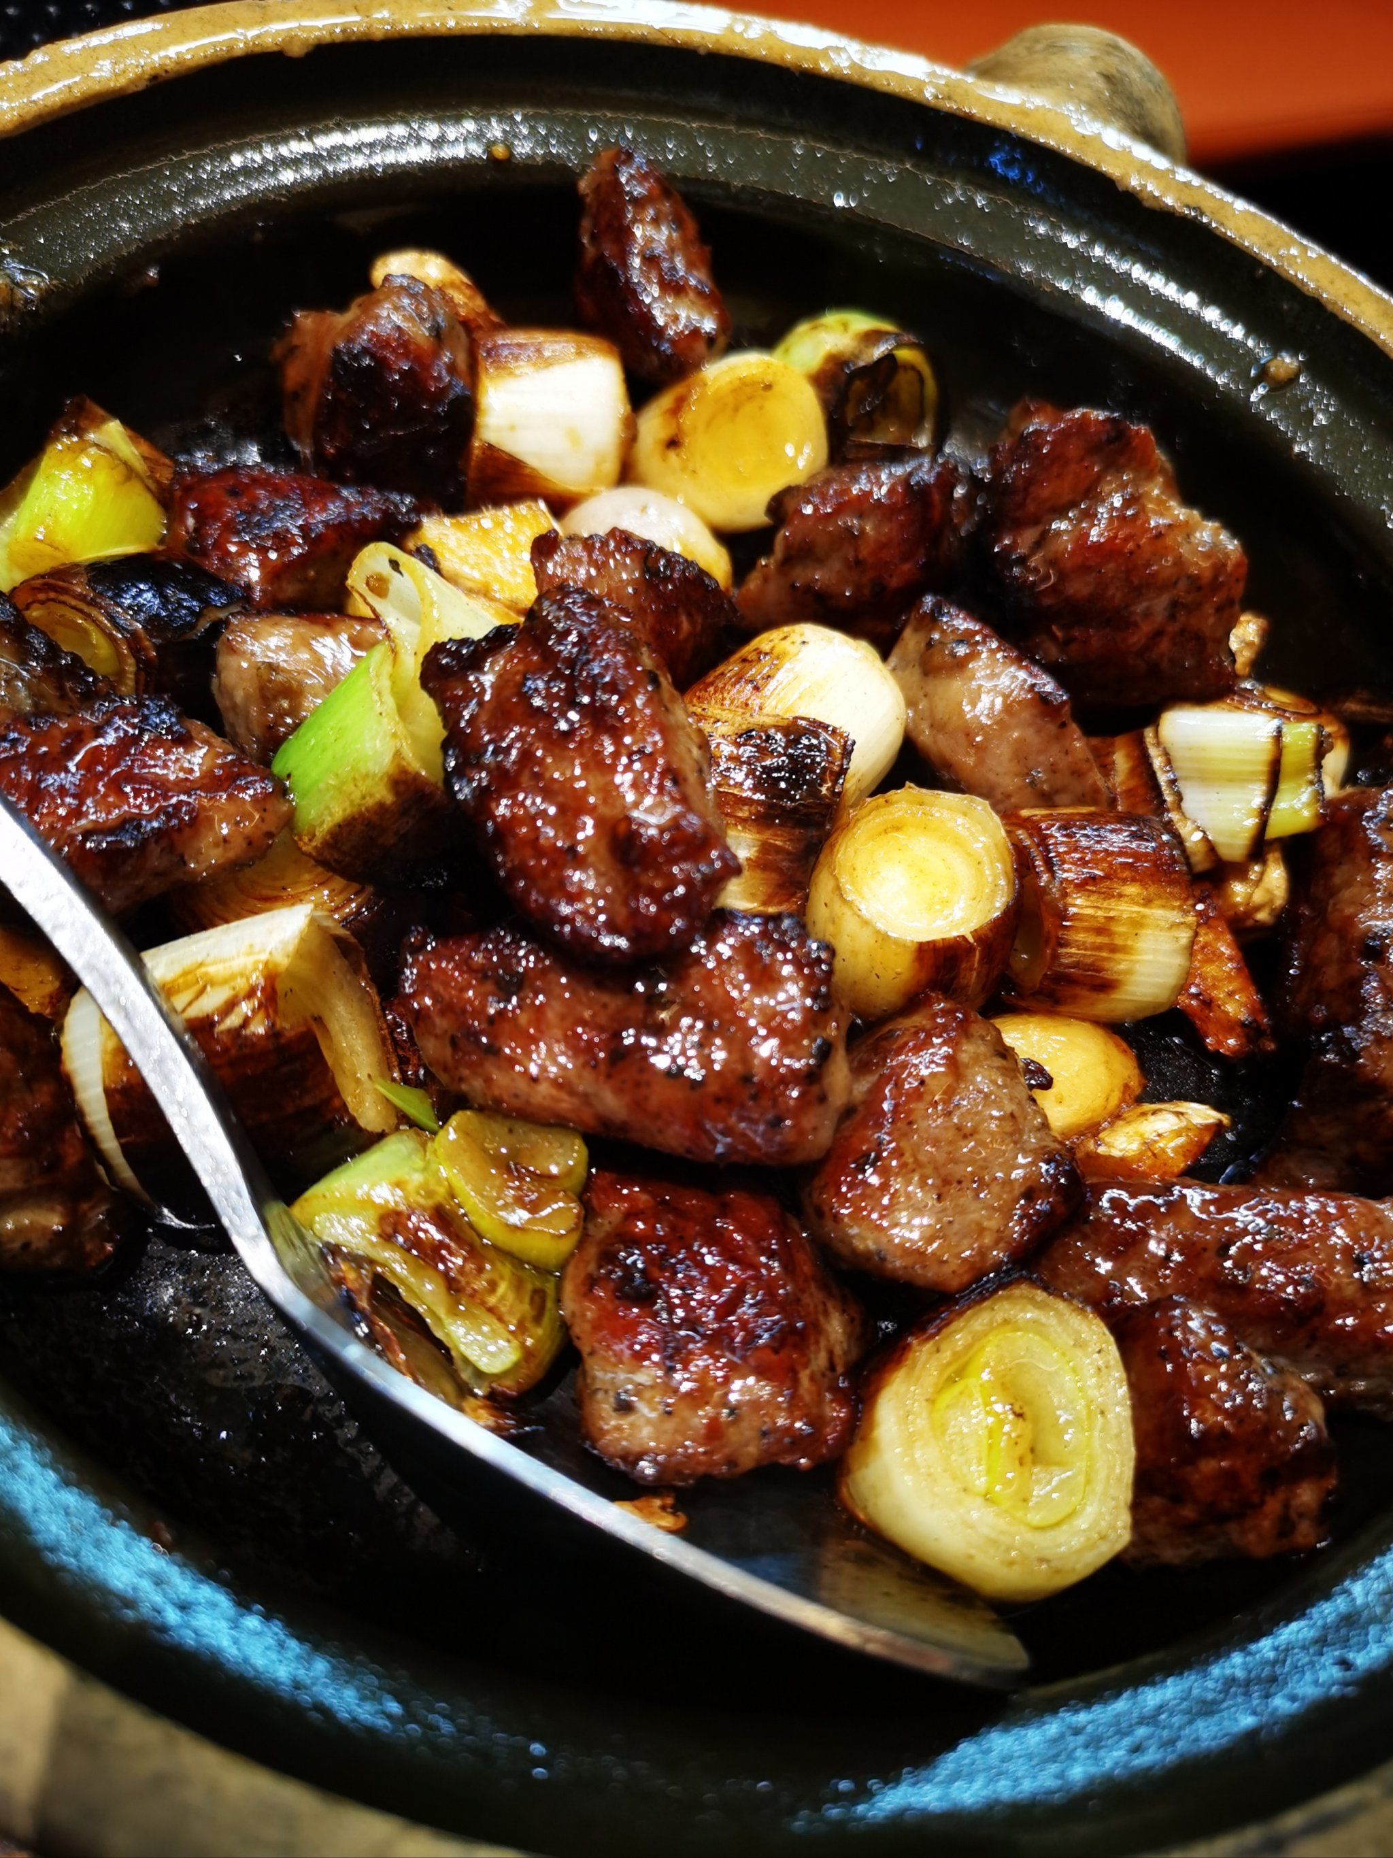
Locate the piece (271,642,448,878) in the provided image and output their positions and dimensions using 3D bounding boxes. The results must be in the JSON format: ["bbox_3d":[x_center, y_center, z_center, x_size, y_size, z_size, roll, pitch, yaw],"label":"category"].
[{"bbox_3d":[-0.046,-0.024,0.202,0.022,0.025,0.022,41,18,0],"label":"piece"}]

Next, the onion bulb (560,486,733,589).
[{"bbox_3d":[-0.008,-0.060,0.236,0.026,0.025,0.027,6,58,-10],"label":"onion bulb"}]

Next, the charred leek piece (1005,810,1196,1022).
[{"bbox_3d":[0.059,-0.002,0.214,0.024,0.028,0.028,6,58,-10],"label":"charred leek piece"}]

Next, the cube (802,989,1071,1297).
[{"bbox_3d":[0.029,0.025,0.172,0.028,0.024,0.027,20,57,-1],"label":"cube"}]

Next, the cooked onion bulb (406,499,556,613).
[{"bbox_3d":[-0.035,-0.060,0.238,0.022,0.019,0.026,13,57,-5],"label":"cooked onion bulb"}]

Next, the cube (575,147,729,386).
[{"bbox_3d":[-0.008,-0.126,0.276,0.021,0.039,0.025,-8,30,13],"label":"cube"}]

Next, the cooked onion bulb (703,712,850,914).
[{"bbox_3d":[0.010,-0.015,0.194,0.023,0.025,0.025,7,59,-9],"label":"cooked onion bulb"}]

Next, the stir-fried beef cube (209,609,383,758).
[{"bbox_3d":[-0.050,-0.031,0.191,0.026,0.020,0.021,3,59,-12],"label":"stir-fried beef cube"}]

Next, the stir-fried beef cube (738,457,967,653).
[{"bbox_3d":[0.024,-0.058,0.223,0.028,0.021,0.021,-17,65,-22],"label":"stir-fried beef cube"}]

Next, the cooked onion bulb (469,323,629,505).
[{"bbox_3d":[-0.025,-0.087,0.246,0.026,0.026,0.026,7,58,-9],"label":"cooked onion bulb"}]

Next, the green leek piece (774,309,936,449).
[{"bbox_3d":[0.029,-0.099,0.263,0.025,0.023,0.023,27,57,4],"label":"green leek piece"}]

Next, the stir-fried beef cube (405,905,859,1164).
[{"bbox_3d":[-0.009,0.013,0.168,0.053,0.020,0.020,13,58,-6],"label":"stir-fried beef cube"}]

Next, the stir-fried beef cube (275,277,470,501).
[{"bbox_3d":[-0.049,-0.082,0.220,0.026,0.026,0.024,-13,64,-20],"label":"stir-fried beef cube"}]

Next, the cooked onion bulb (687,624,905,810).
[{"bbox_3d":[0.014,-0.029,0.203,0.024,0.024,0.025,-28,70,-26],"label":"cooked onion bulb"}]

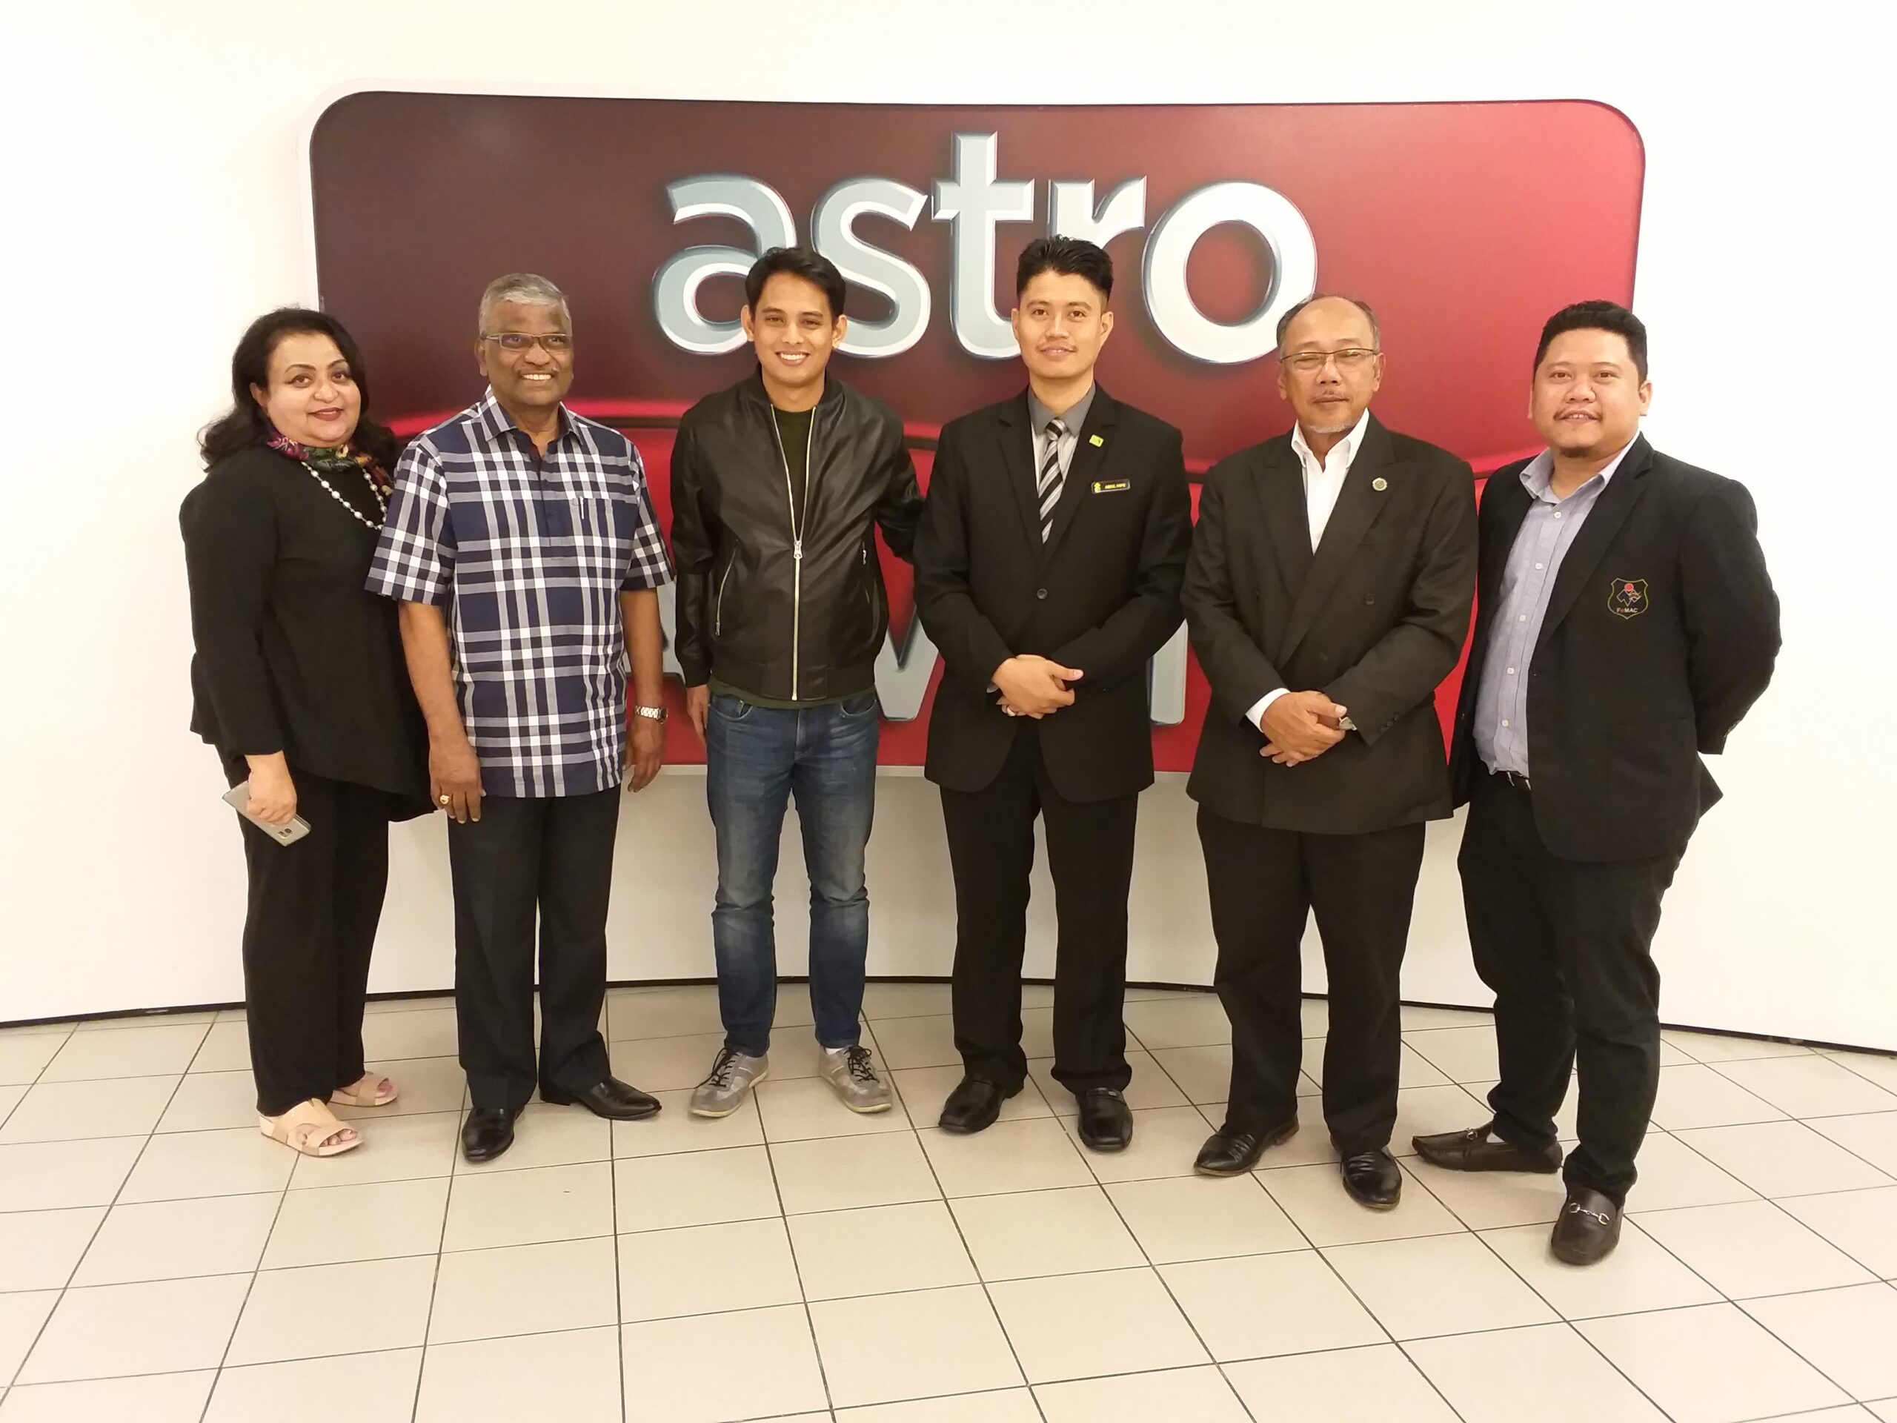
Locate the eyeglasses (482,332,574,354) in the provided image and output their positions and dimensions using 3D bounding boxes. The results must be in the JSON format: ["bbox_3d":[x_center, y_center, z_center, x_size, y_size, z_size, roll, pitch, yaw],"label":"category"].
[{"bbox_3d":[-0.785,-0.680,2.635,0.140,0.038,0.143,-6,12,-33],"label":"eyeglasses"}]

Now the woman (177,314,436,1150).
[{"bbox_3d":[-1.250,0.045,2.784,0.380,1.607,0.480,9,13,37],"label":"woman"}]

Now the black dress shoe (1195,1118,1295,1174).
[{"bbox_3d":[0.612,0.821,2.844,0.278,0.105,0.102,-7,13,-36],"label":"black dress shoe"}]

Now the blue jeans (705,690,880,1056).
[{"bbox_3d":[-0.332,0.314,2.980,0.390,0.830,0.270,0,10,-1],"label":"blue jeans"}]

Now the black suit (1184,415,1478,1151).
[{"bbox_3d":[0.666,0.151,2.596,0.540,1.370,0.380,4,11,19],"label":"black suit"}]

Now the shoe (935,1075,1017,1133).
[{"bbox_3d":[0.094,0.782,3.009,0.105,0.108,0.282,7,12,32],"label":"shoe"}]

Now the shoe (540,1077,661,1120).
[{"bbox_3d":[-0.728,0.786,2.988,0.280,0.095,0.100,3,11,14],"label":"shoe"}]

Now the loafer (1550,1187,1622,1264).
[{"bbox_3d":[1.171,0.877,2.579,0.110,0.105,0.280,7,12,30],"label":"loafer"}]

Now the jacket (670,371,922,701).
[{"bbox_3d":[-0.297,-0.351,2.867,0.540,0.660,0.330,0,11,-2],"label":"jacket"}]

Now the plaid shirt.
[{"bbox_3d":[-0.827,-0.221,2.733,0.560,0.755,0.300,-4,11,-22],"label":"plaid shirt"}]

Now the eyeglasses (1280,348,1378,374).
[{"bbox_3d":[0.646,-0.593,2.412,0.152,0.046,0.135,-1,11,14],"label":"eyeglasses"}]

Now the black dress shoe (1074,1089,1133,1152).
[{"bbox_3d":[0.325,0.793,2.965,0.105,0.108,0.282,1,11,4],"label":"black dress shoe"}]

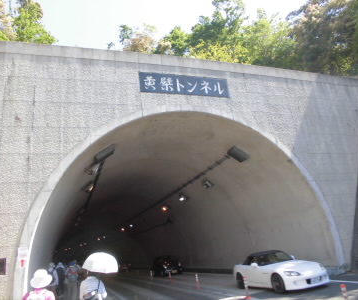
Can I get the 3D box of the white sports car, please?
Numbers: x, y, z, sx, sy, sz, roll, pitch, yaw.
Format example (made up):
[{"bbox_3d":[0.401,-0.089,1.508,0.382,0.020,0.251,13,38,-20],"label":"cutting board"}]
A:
[{"bbox_3d":[3.670,4.535,11.430,1.750,1.285,4.130,-1,-19,-20],"label":"white sports car"}]

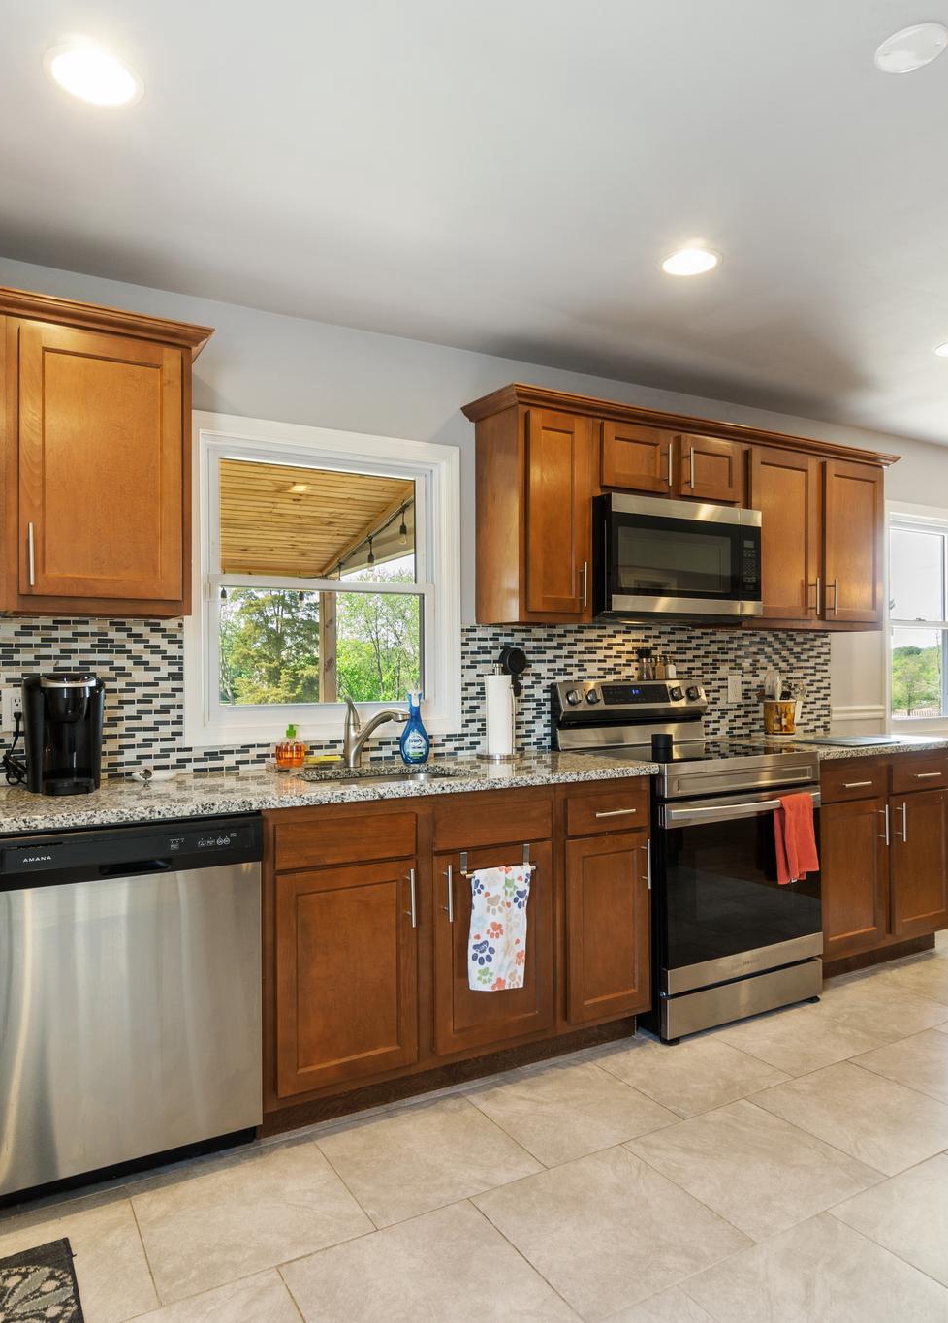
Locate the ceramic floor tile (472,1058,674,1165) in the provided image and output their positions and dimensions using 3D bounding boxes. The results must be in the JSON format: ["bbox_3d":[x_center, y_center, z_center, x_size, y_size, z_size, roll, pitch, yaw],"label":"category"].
[{"bbox_3d":[0.267,1.263,2.349,0.450,0.012,0.440,0,-1,-30],"label":"ceramic floor tile"}]

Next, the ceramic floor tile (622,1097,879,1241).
[{"bbox_3d":[0.698,1.272,2.093,0.456,0.012,0.452,0,-1,-30],"label":"ceramic floor tile"}]

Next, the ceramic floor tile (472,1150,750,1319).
[{"bbox_3d":[0.301,1.271,1.870,0.456,0.012,0.452,0,-1,-30],"label":"ceramic floor tile"}]

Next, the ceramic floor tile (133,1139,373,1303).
[{"bbox_3d":[-0.519,1.264,1.902,0.448,0.012,0.440,0,-1,-30],"label":"ceramic floor tile"}]

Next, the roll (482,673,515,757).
[{"bbox_3d":[0.089,0.199,2.969,0.107,0.285,0.107,-1,-1,0],"label":"roll"}]

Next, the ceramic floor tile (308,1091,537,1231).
[{"bbox_3d":[-0.120,1.279,2.144,0.456,0.012,0.452,0,-1,-30],"label":"ceramic floor tile"}]

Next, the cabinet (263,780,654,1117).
[{"bbox_3d":[-0.123,0.828,2.687,1.290,0.876,0.625,0,-1,-30],"label":"cabinet"}]

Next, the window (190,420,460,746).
[{"bbox_3d":[-0.495,-0.269,2.906,1.006,1.078,0.100,0,-1,-30],"label":"window"}]

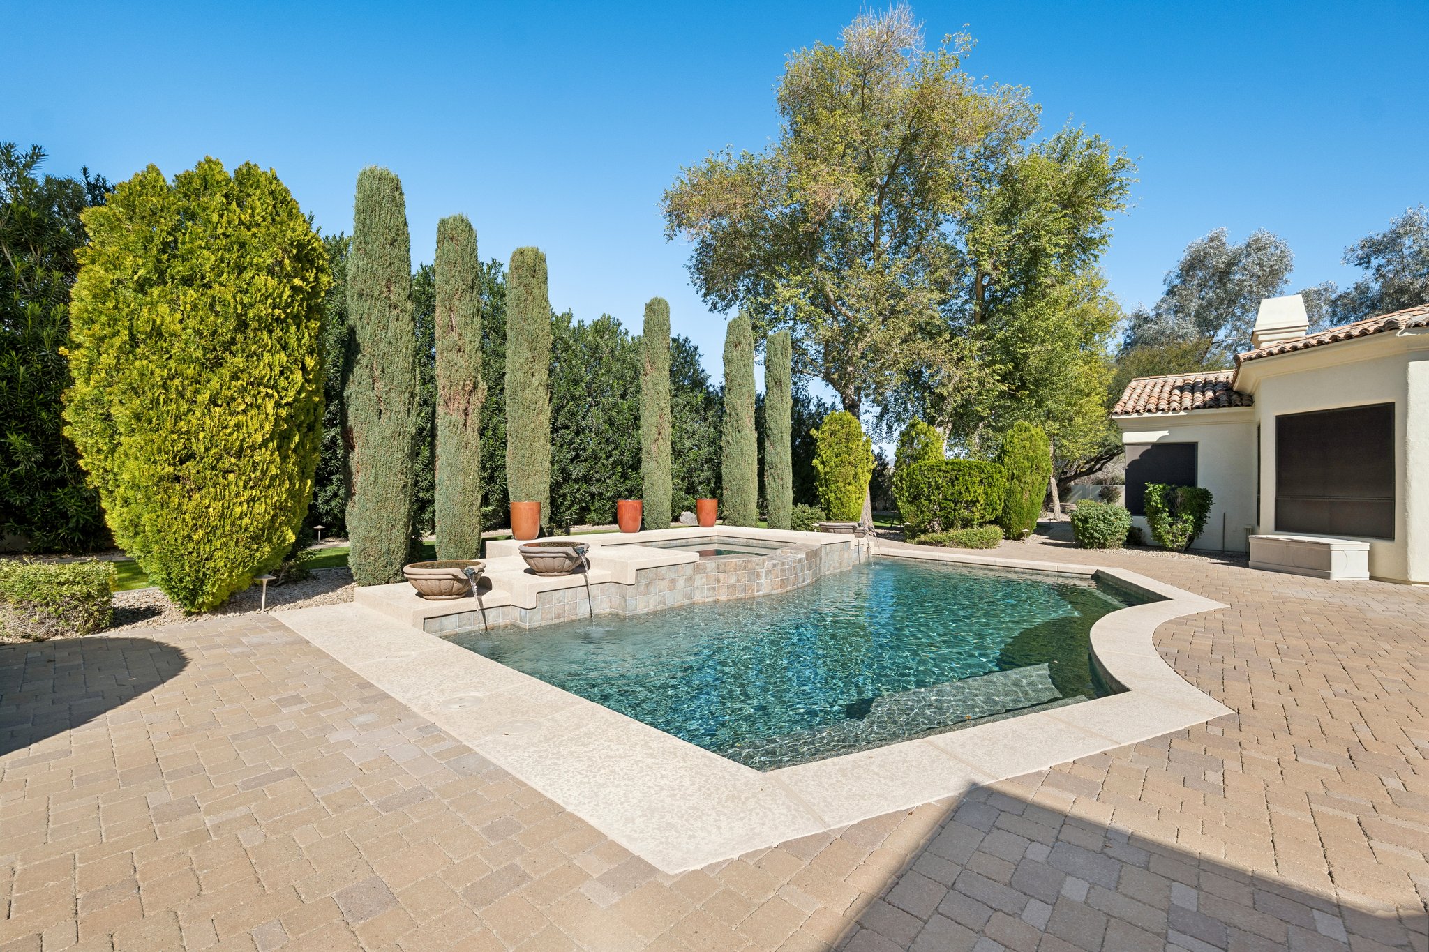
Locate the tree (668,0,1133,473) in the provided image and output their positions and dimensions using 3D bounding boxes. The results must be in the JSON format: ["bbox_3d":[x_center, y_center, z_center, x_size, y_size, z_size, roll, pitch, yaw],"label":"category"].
[{"bbox_3d":[5.320,-5.970,16.000,13.000,15.200,10.500,0,0,0],"label":"tree"}]

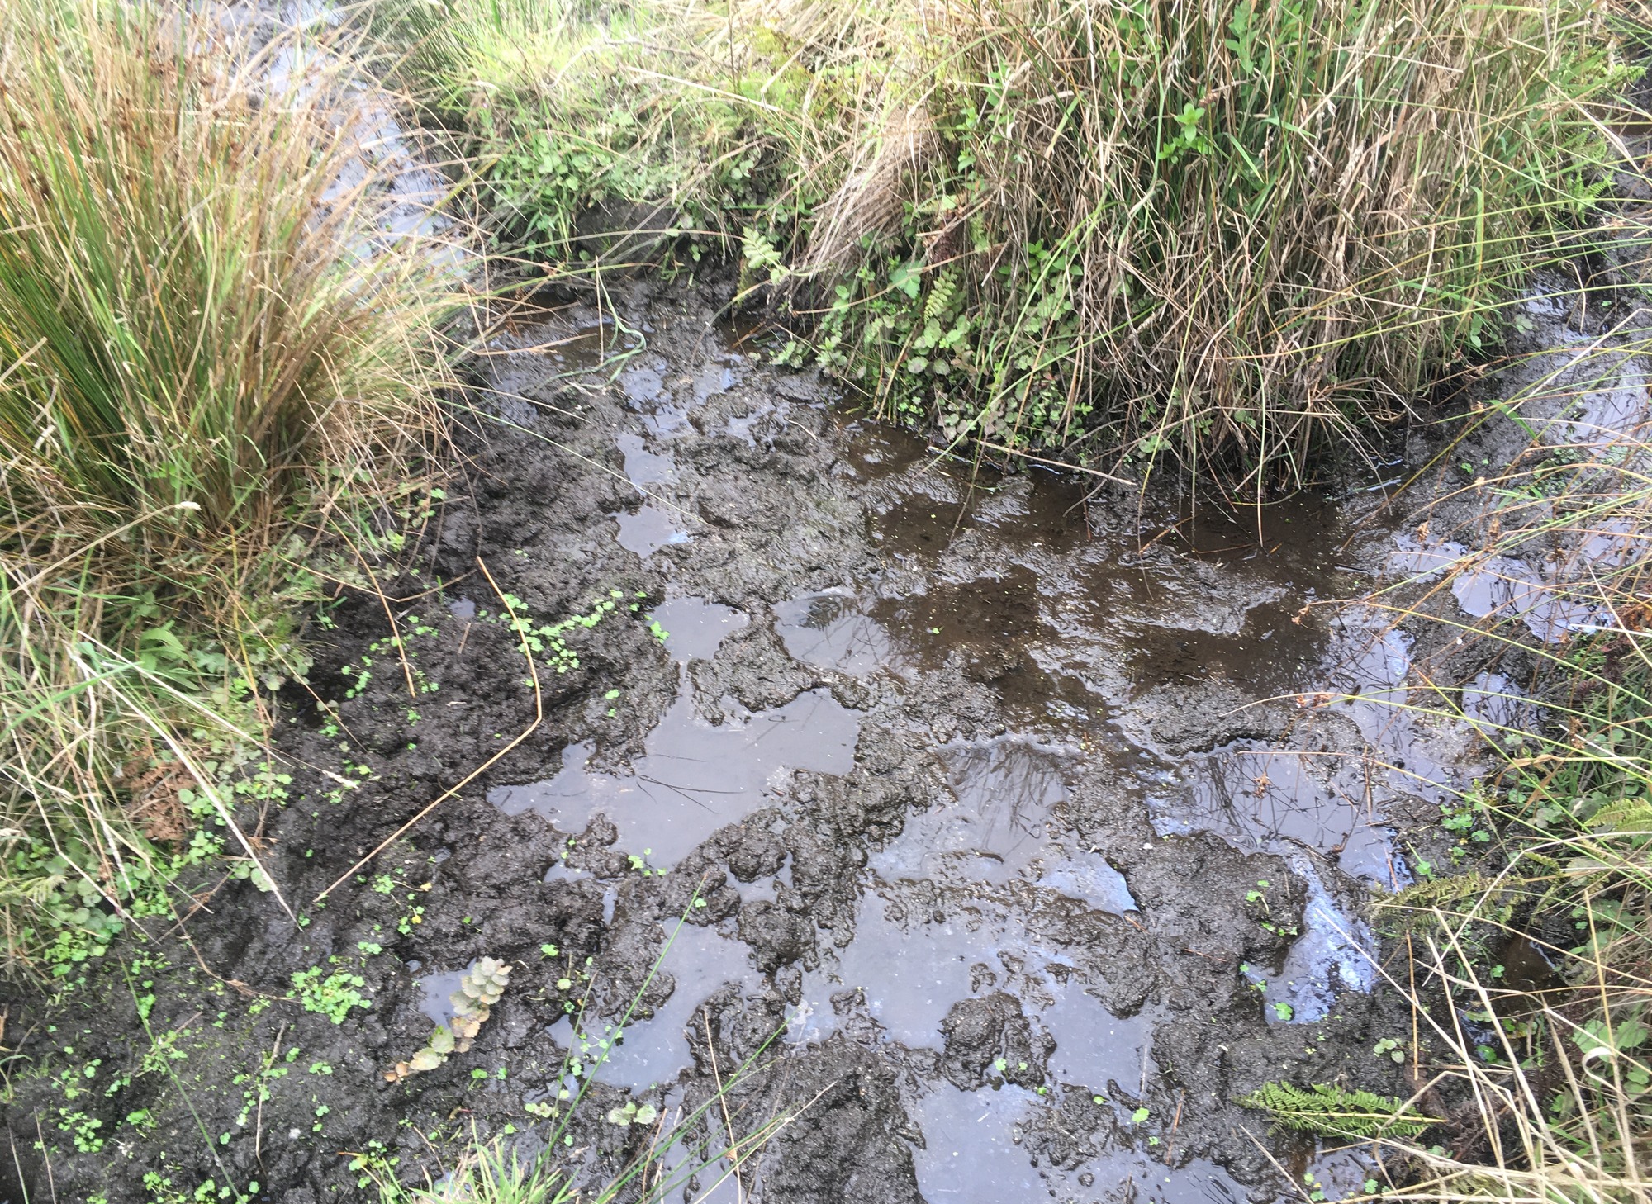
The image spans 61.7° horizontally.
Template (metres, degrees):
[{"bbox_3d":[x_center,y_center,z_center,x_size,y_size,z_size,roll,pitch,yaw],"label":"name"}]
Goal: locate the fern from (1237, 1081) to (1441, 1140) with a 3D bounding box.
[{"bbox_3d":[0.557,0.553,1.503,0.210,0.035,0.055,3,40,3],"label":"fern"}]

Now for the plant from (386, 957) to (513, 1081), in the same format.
[{"bbox_3d":[-0.434,0.480,1.591,0.060,0.050,0.175,29,48,30],"label":"plant"}]

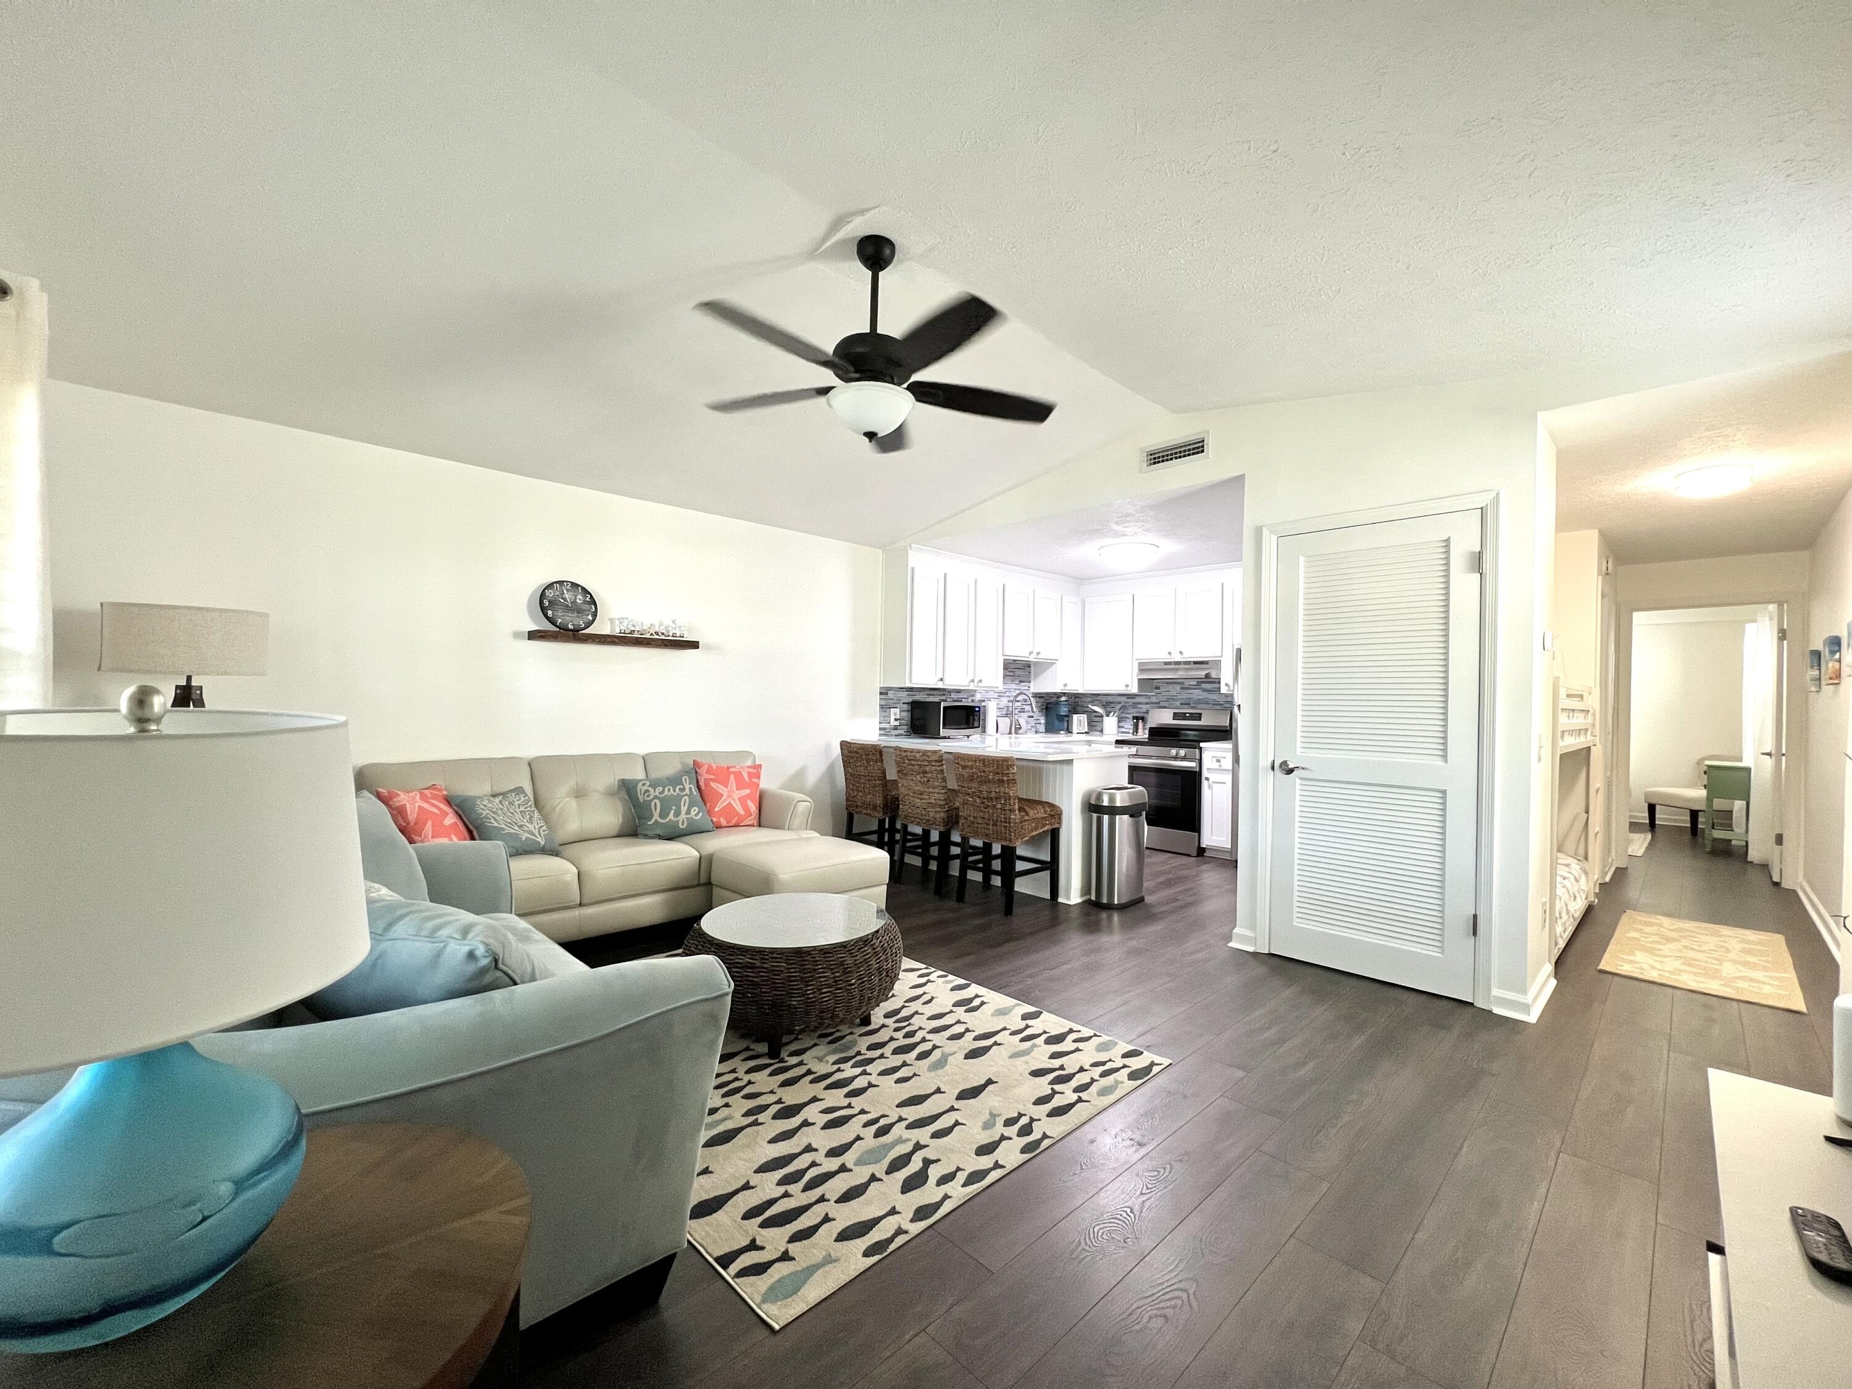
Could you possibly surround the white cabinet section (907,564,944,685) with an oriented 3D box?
[{"bbox_3d":[-0.090,-0.520,5.473,0.364,0.906,0.300,1,-1,-43],"label":"white cabinet section"}]

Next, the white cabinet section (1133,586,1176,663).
[{"bbox_3d":[2.133,-0.610,6.267,0.300,0.622,0.403,1,-1,-43],"label":"white cabinet section"}]

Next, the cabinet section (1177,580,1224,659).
[{"bbox_3d":[2.411,-0.608,5.968,0.300,0.622,0.413,1,-1,-43],"label":"cabinet section"}]

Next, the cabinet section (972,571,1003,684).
[{"bbox_3d":[0.435,-0.506,5.961,0.359,0.906,0.300,1,-1,-43],"label":"cabinet section"}]

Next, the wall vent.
[{"bbox_3d":[1.358,-1.332,3.827,0.025,0.150,0.413,1,0,-42],"label":"wall vent"}]

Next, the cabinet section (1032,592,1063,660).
[{"bbox_3d":[1.019,-0.628,6.503,0.417,0.622,0.300,1,-1,-43],"label":"cabinet section"}]

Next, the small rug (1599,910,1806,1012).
[{"bbox_3d":[3.984,1.321,3.584,1.555,0.010,0.610,2,-1,-41],"label":"small rug"}]

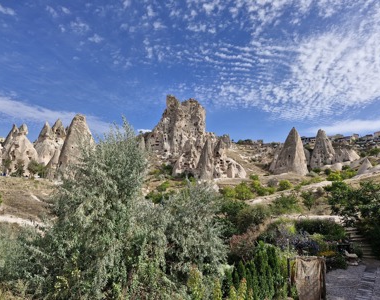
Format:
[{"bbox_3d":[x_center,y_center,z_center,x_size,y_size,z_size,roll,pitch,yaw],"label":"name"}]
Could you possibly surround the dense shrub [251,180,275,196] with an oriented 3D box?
[{"bbox_3d":[13.370,7.100,49.000,4.340,2.950,4.120,0,-5,0],"label":"dense shrub"}]

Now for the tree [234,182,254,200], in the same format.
[{"bbox_3d":[9.230,7.030,45.000,3.320,3.050,3.150,0,-5,0],"label":"tree"}]

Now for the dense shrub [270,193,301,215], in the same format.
[{"bbox_3d":[10.420,5.840,29.000,3.210,2.400,3.050,0,-5,0],"label":"dense shrub"}]

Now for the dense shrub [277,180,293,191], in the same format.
[{"bbox_3d":[19.550,7.350,55.000,3.240,2.070,3.080,0,-5,0],"label":"dense shrub"}]

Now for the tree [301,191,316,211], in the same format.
[{"bbox_3d":[13.370,5.700,30.000,1.770,2.260,1.680,0,-5,0],"label":"tree"}]

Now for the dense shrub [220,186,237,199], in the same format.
[{"bbox_3d":[6.520,7.200,45.000,2.650,2.030,2.520,0,-5,0],"label":"dense shrub"}]

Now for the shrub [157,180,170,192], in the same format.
[{"bbox_3d":[-5.380,7.420,54.000,2.790,2.440,2.650,0,-5,0],"label":"shrub"}]

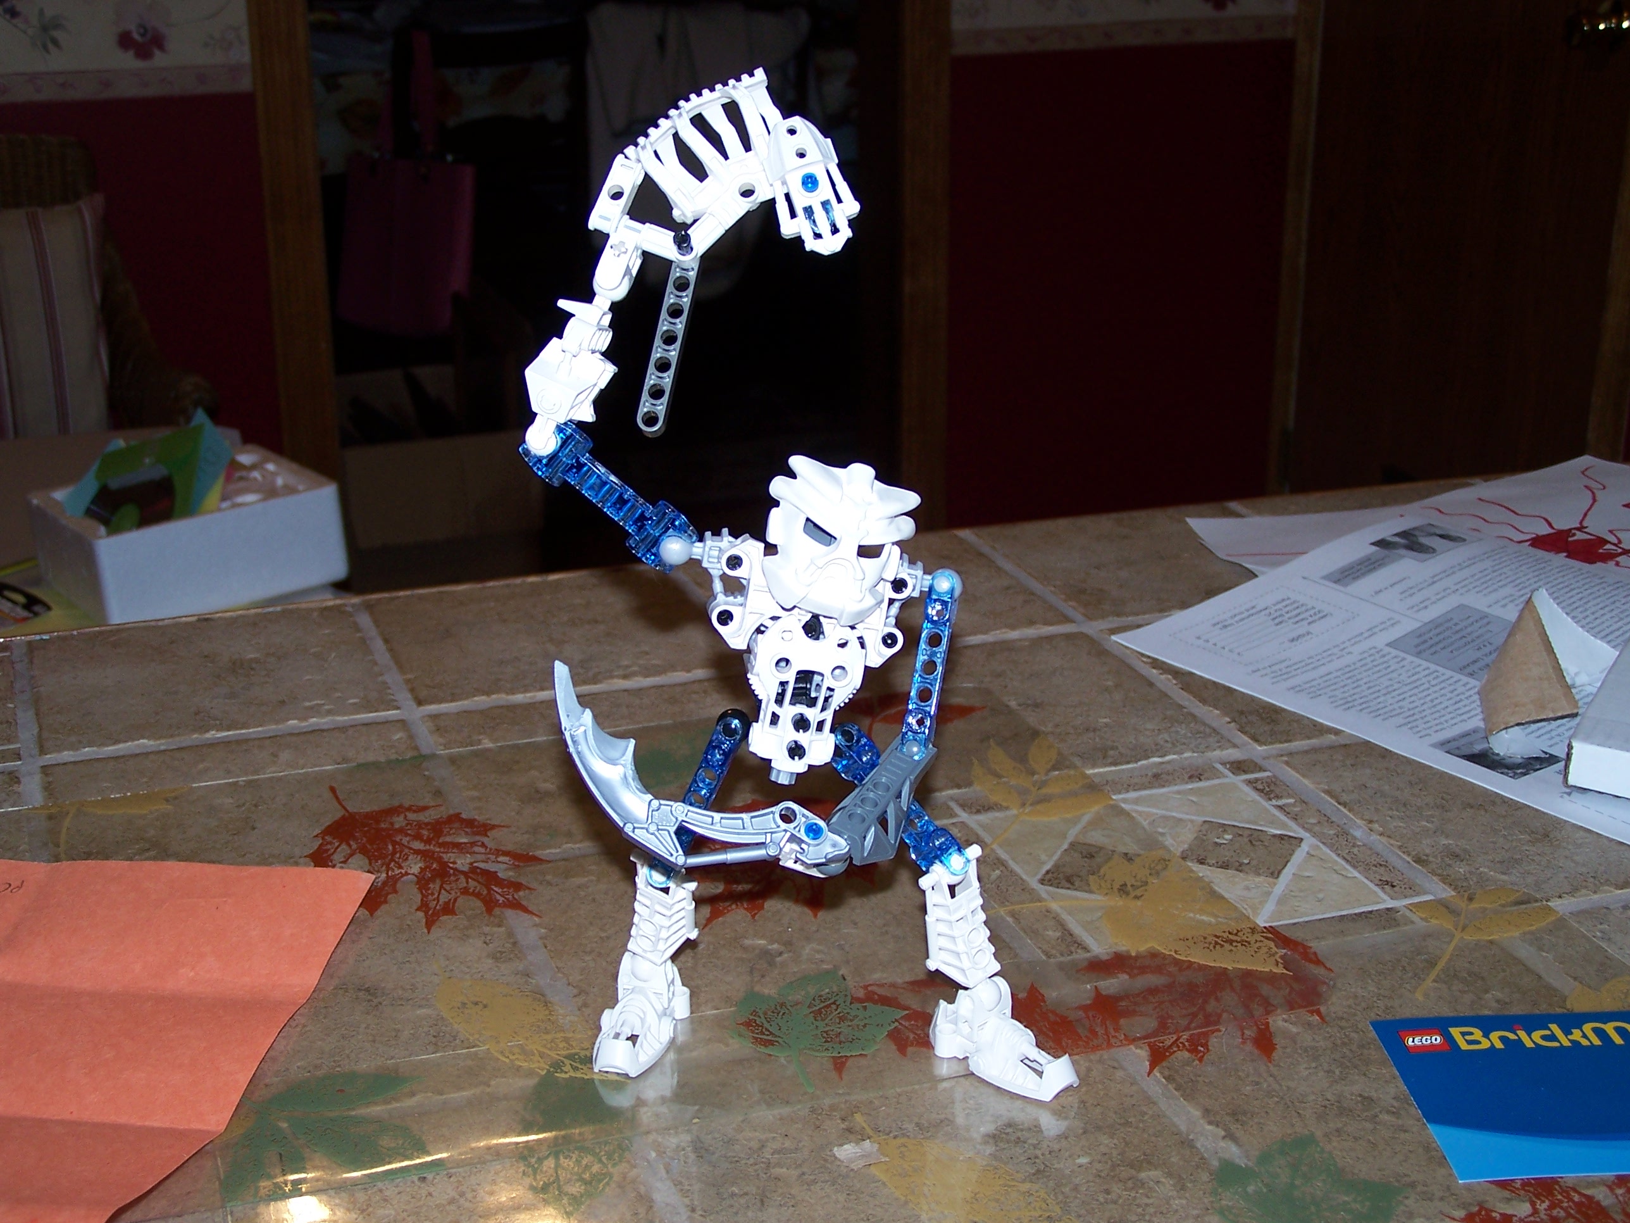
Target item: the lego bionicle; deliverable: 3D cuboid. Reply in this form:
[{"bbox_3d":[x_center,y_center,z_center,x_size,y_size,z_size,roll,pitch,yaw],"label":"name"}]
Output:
[{"bbox_3d":[-0.006,-0.006,0.675,0.151,0.270,0.138,-3,20,-8],"label":"lego bionicle"}]

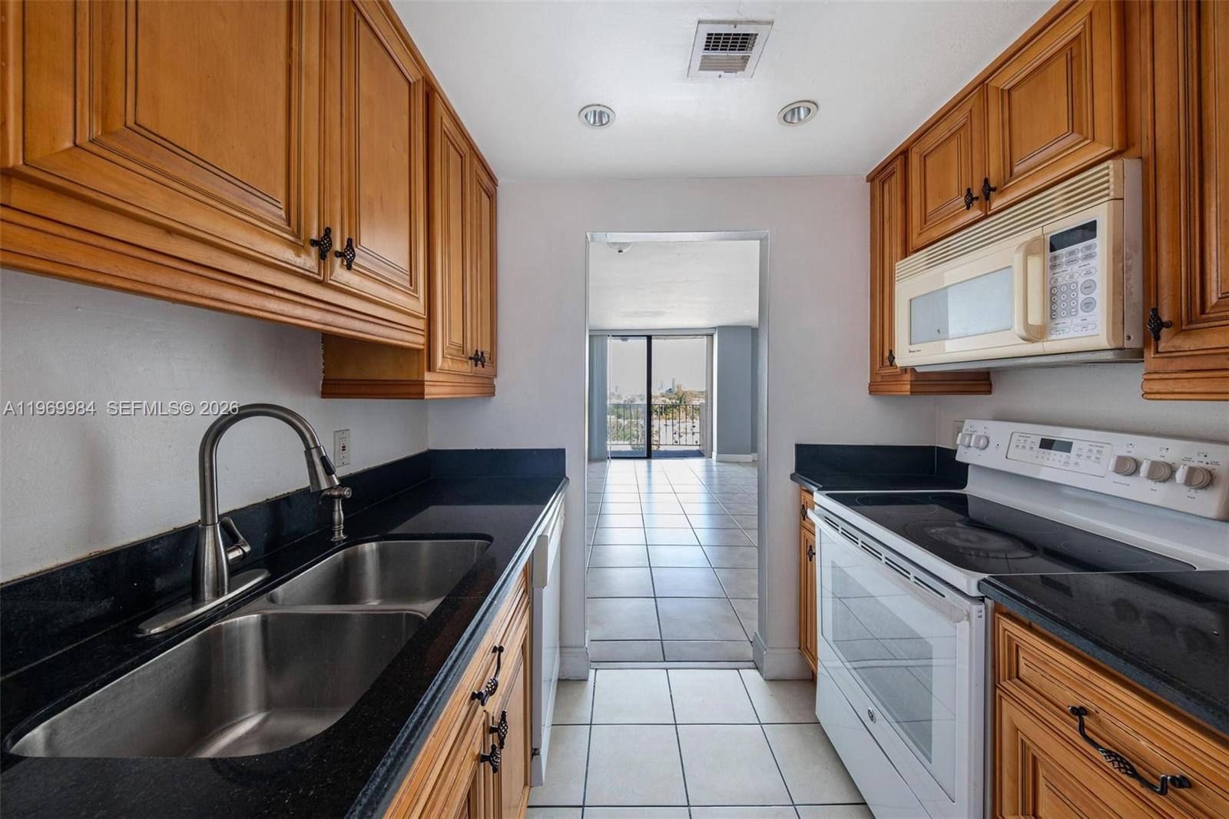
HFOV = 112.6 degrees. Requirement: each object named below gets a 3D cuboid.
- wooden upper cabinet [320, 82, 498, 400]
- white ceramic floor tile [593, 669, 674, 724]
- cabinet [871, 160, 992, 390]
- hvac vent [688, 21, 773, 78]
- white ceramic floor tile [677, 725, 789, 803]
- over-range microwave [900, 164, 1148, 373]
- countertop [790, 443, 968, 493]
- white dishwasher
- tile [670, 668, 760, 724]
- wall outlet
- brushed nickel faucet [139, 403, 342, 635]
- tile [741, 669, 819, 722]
[{"bbox_3d":[-0.680,-0.516,1.474,0.319,0.944,0.690,0,3,1],"label":"wooden upper cabinet"},{"bbox_3d":[0.079,1.231,1.763,0.327,0.010,0.314,0,2,1],"label":"white ceramic floor tile"},{"bbox_3d":[1.305,-0.550,1.730,0.320,0.975,0.280,0,2,1],"label":"cabinet"},{"bbox_3d":[0.324,-1.035,1.179,0.198,0.015,0.195,0,2,1],"label":"hvac vent"},{"bbox_3d":[0.413,1.272,1.477,0.341,0.012,0.322,0,3,1],"label":"white ceramic floor tile"},{"bbox_3d":[1.254,-0.344,1.220,0.395,0.415,0.720,0,2,1],"label":"over-range microwave"},{"bbox_3d":[1.125,0.251,1.710,0.670,0.174,0.320,0,2,1],"label":"countertop"},{"bbox_3d":[-0.528,0.789,1.556,0.603,0.845,0.585,0,3,1],"label":"white dishwasher"},{"bbox_3d":[0.411,1.231,1.763,0.326,0.010,0.314,0,2,1],"label":"tile"},{"bbox_3d":[-0.842,0.121,1.273,0.008,0.116,0.074,0,3,1],"label":"wall outlet"},{"bbox_3d":[-0.651,0.170,0.759,0.295,0.378,0.229,0,3,1],"label":"brushed nickel faucet"},{"bbox_3d":[0.759,1.258,1.798,0.340,0.012,0.319,0,3,1],"label":"tile"}]

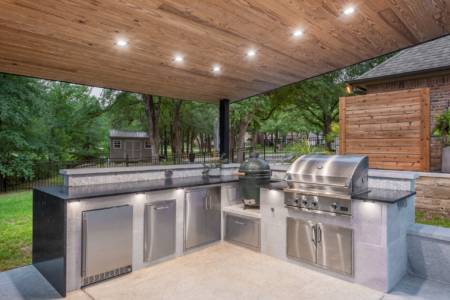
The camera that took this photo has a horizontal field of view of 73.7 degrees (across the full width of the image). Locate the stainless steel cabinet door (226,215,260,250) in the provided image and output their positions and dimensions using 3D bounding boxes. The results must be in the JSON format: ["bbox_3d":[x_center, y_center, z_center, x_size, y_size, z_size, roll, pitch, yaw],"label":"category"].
[{"bbox_3d":[0.268,1.286,4.763,0.730,0.470,0.060,1,0,44],"label":"stainless steel cabinet door"}]

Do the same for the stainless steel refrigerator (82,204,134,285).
[{"bbox_3d":[-1.538,1.086,3.647,0.620,0.820,0.580,1,0,44],"label":"stainless steel refrigerator"}]

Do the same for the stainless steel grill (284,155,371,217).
[{"bbox_3d":[1.309,0.426,3.895,0.895,0.690,0.670,1,0,44],"label":"stainless steel grill"}]

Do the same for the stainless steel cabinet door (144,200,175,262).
[{"bbox_3d":[-0.838,1.058,3.978,0.060,0.740,0.494,1,0,44],"label":"stainless steel cabinet door"}]

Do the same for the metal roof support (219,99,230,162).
[{"bbox_3d":[-0.005,0.157,6.843,0.152,2.650,0.152,1,0,44],"label":"metal roof support"}]

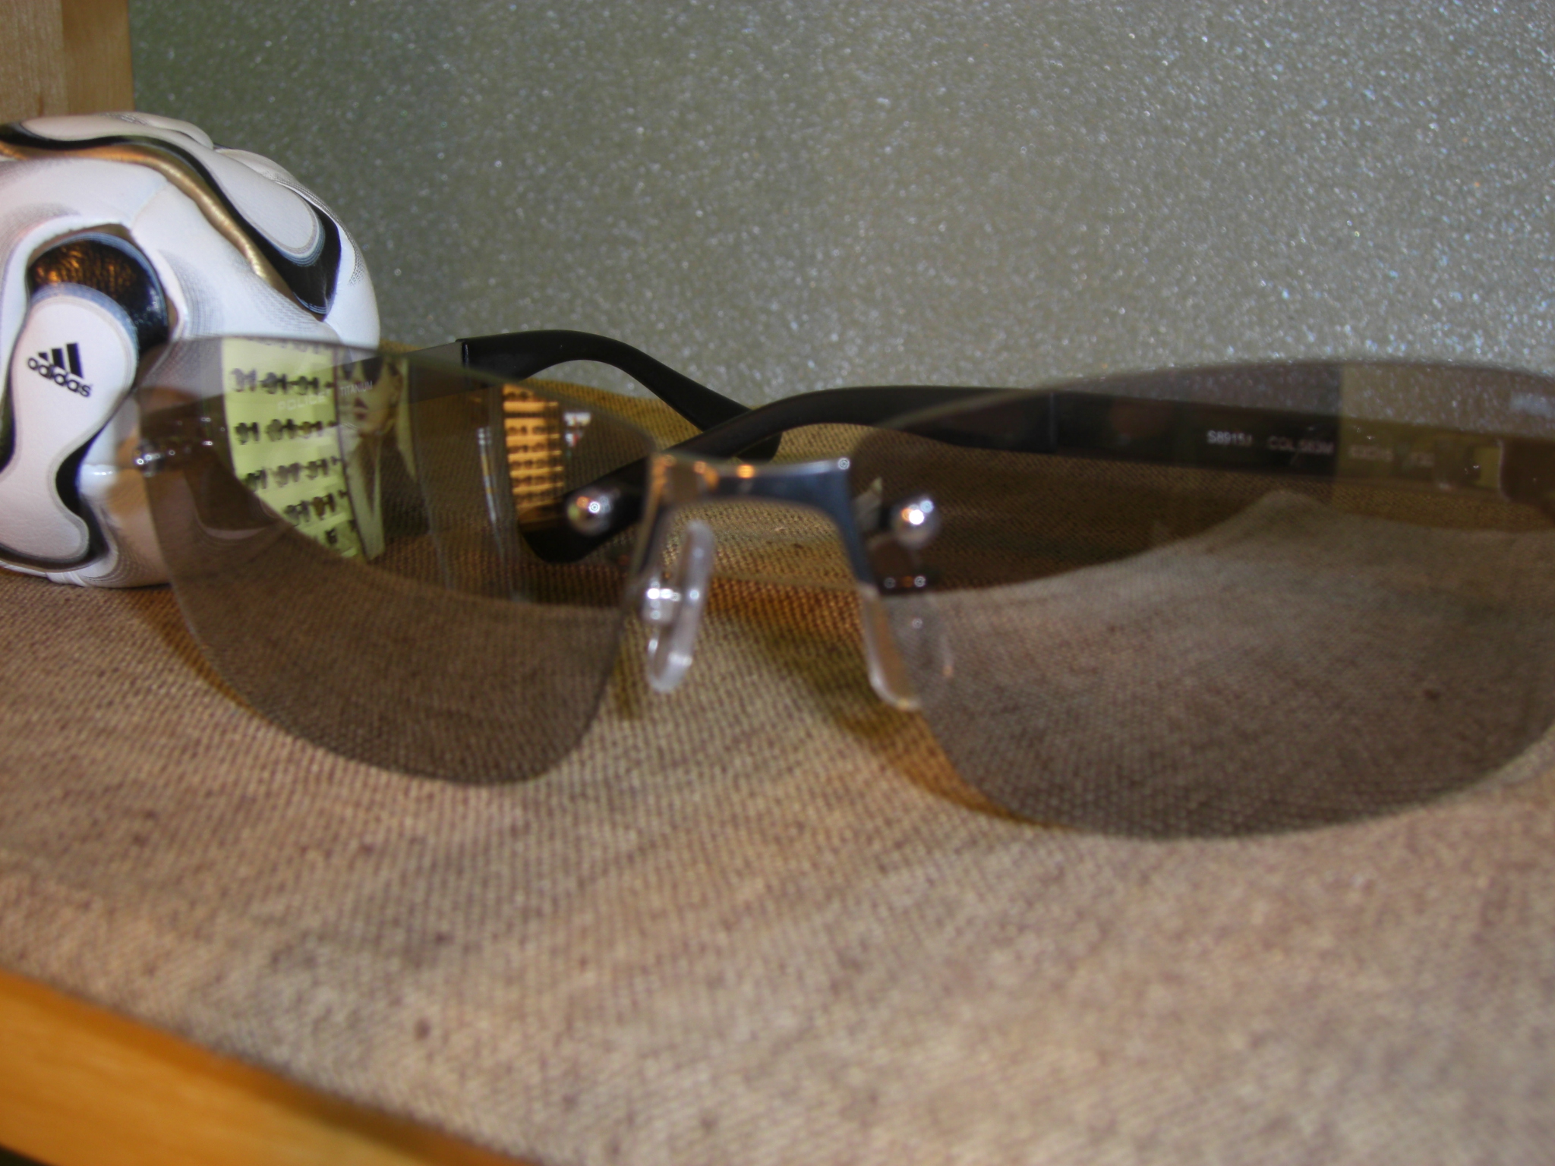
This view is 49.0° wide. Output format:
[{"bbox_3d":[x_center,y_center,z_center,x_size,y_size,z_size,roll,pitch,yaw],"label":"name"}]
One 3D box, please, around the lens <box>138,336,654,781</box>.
[{"bbox_3d":[-0.039,-0.002,0.154,0.063,0.041,0.012,10,27,29],"label":"lens"}]

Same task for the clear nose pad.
[{"bbox_3d":[-0.009,0.002,0.150,0.004,0.015,0.007,5,15,-14],"label":"clear nose pad"}]

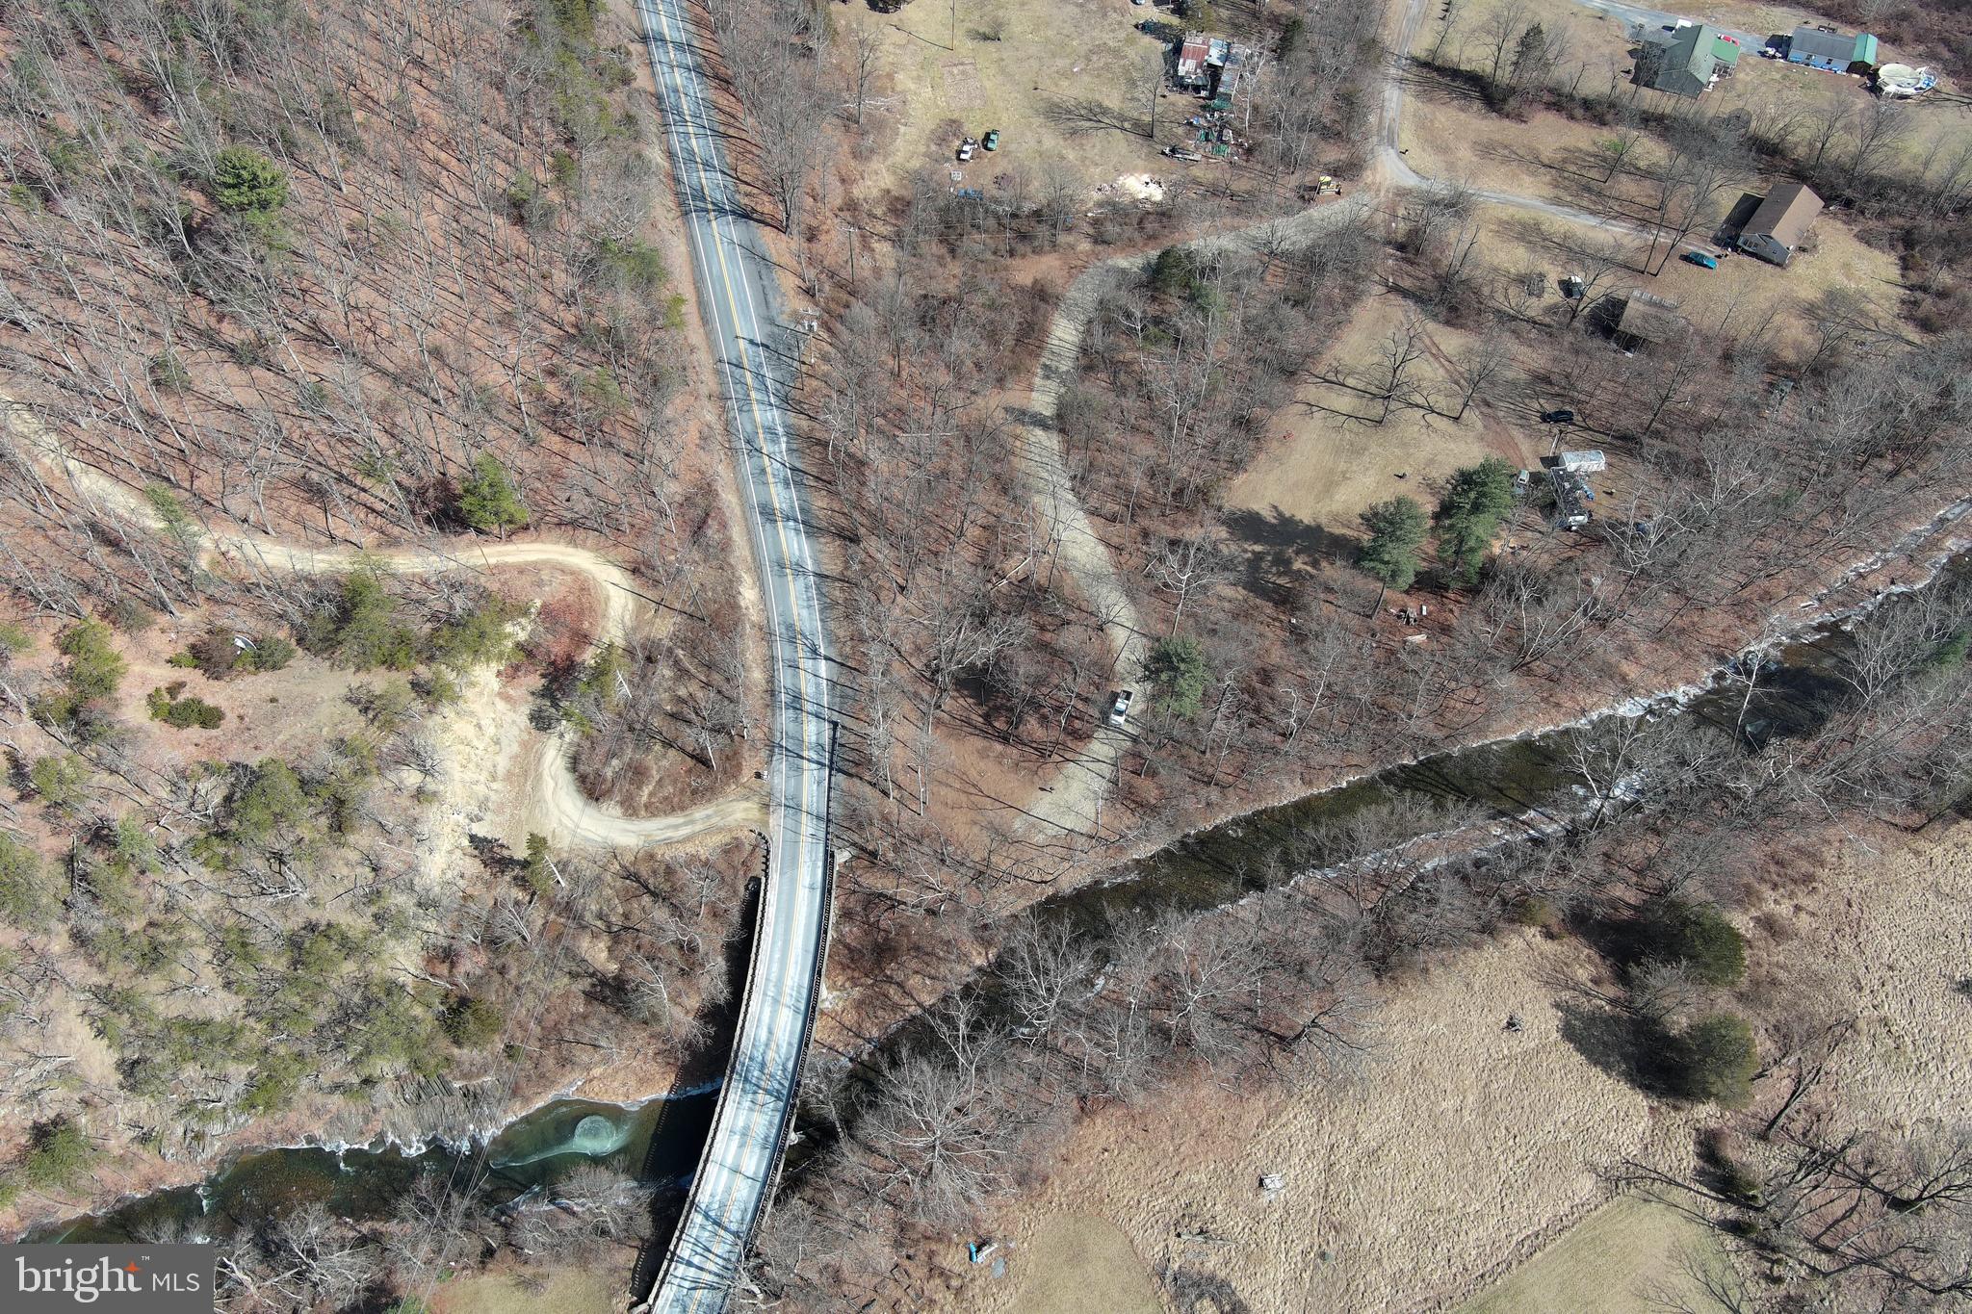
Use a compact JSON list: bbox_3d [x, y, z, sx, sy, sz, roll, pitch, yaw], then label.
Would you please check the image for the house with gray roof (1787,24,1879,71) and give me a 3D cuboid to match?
[{"bbox_3d":[171.012,-123.236,320.837,14.900,4.700,9.200,17,53,12],"label":"house with gray roof"}]

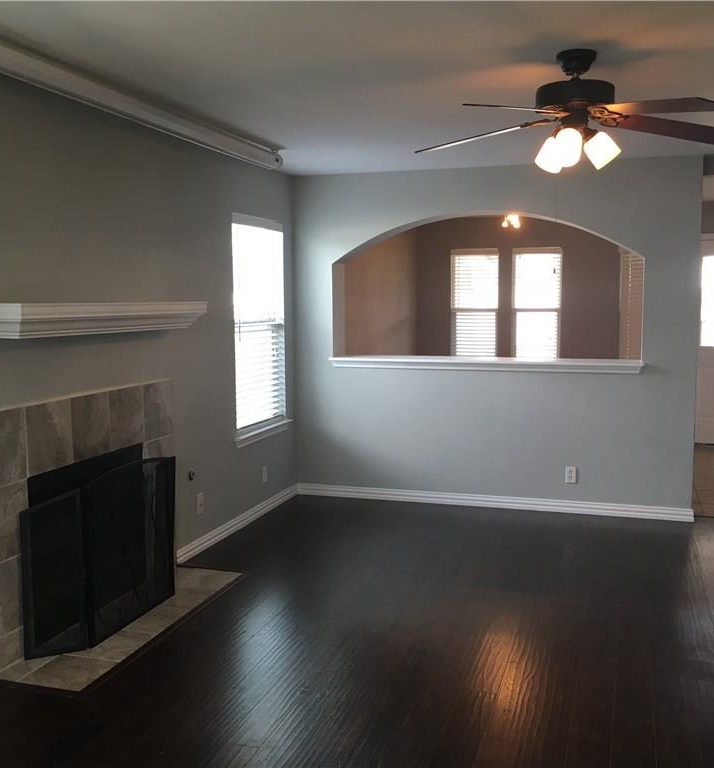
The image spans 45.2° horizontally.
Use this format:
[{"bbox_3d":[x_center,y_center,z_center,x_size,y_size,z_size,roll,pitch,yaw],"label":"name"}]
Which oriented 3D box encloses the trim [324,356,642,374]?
[{"bbox_3d":[0.911,-0.146,6.279,2.244,0.070,0.330,1,6,17],"label":"trim"}]

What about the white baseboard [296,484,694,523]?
[{"bbox_3d":[0.908,0.852,6.234,2.887,0.085,0.016,1,6,17],"label":"white baseboard"}]

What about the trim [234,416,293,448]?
[{"bbox_3d":[-0.672,0.345,6.046,0.113,0.082,1.000,1,6,17],"label":"trim"}]

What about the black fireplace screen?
[{"bbox_3d":[-1.147,0.741,4.076,0.210,0.758,1.082,1,6,17],"label":"black fireplace screen"}]

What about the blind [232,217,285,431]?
[{"bbox_3d":[-0.720,-0.416,5.984,0.062,1.423,0.840,1,6,17],"label":"blind"}]

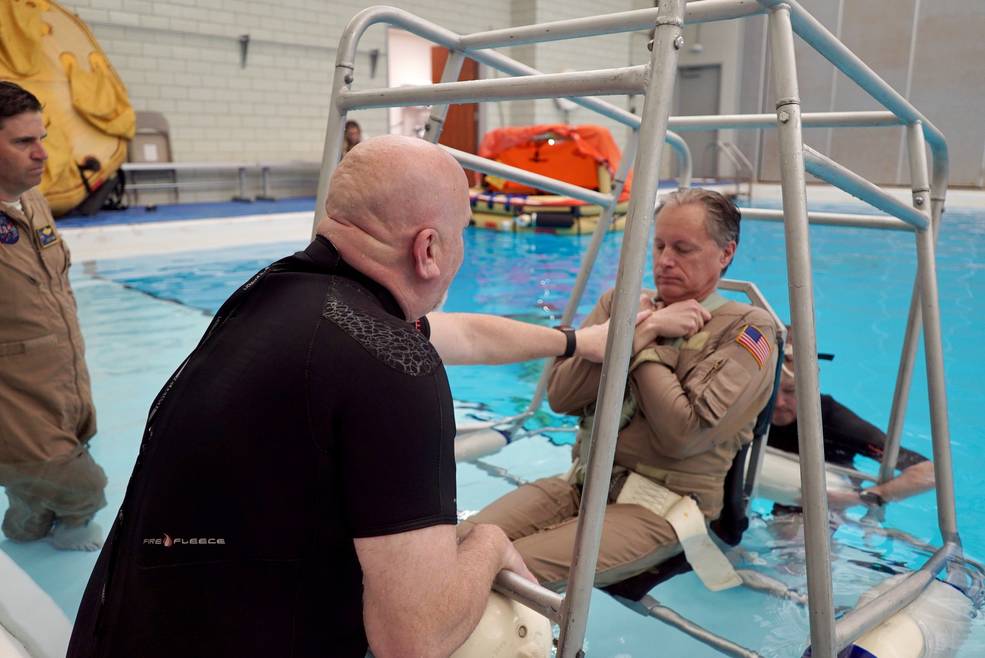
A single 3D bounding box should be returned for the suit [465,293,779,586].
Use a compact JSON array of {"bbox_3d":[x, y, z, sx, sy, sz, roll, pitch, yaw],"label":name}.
[{"bbox_3d":[0.214,0.367,1.708,0.790,0.900,0.560,-10,16,-40],"label":"suit"}]

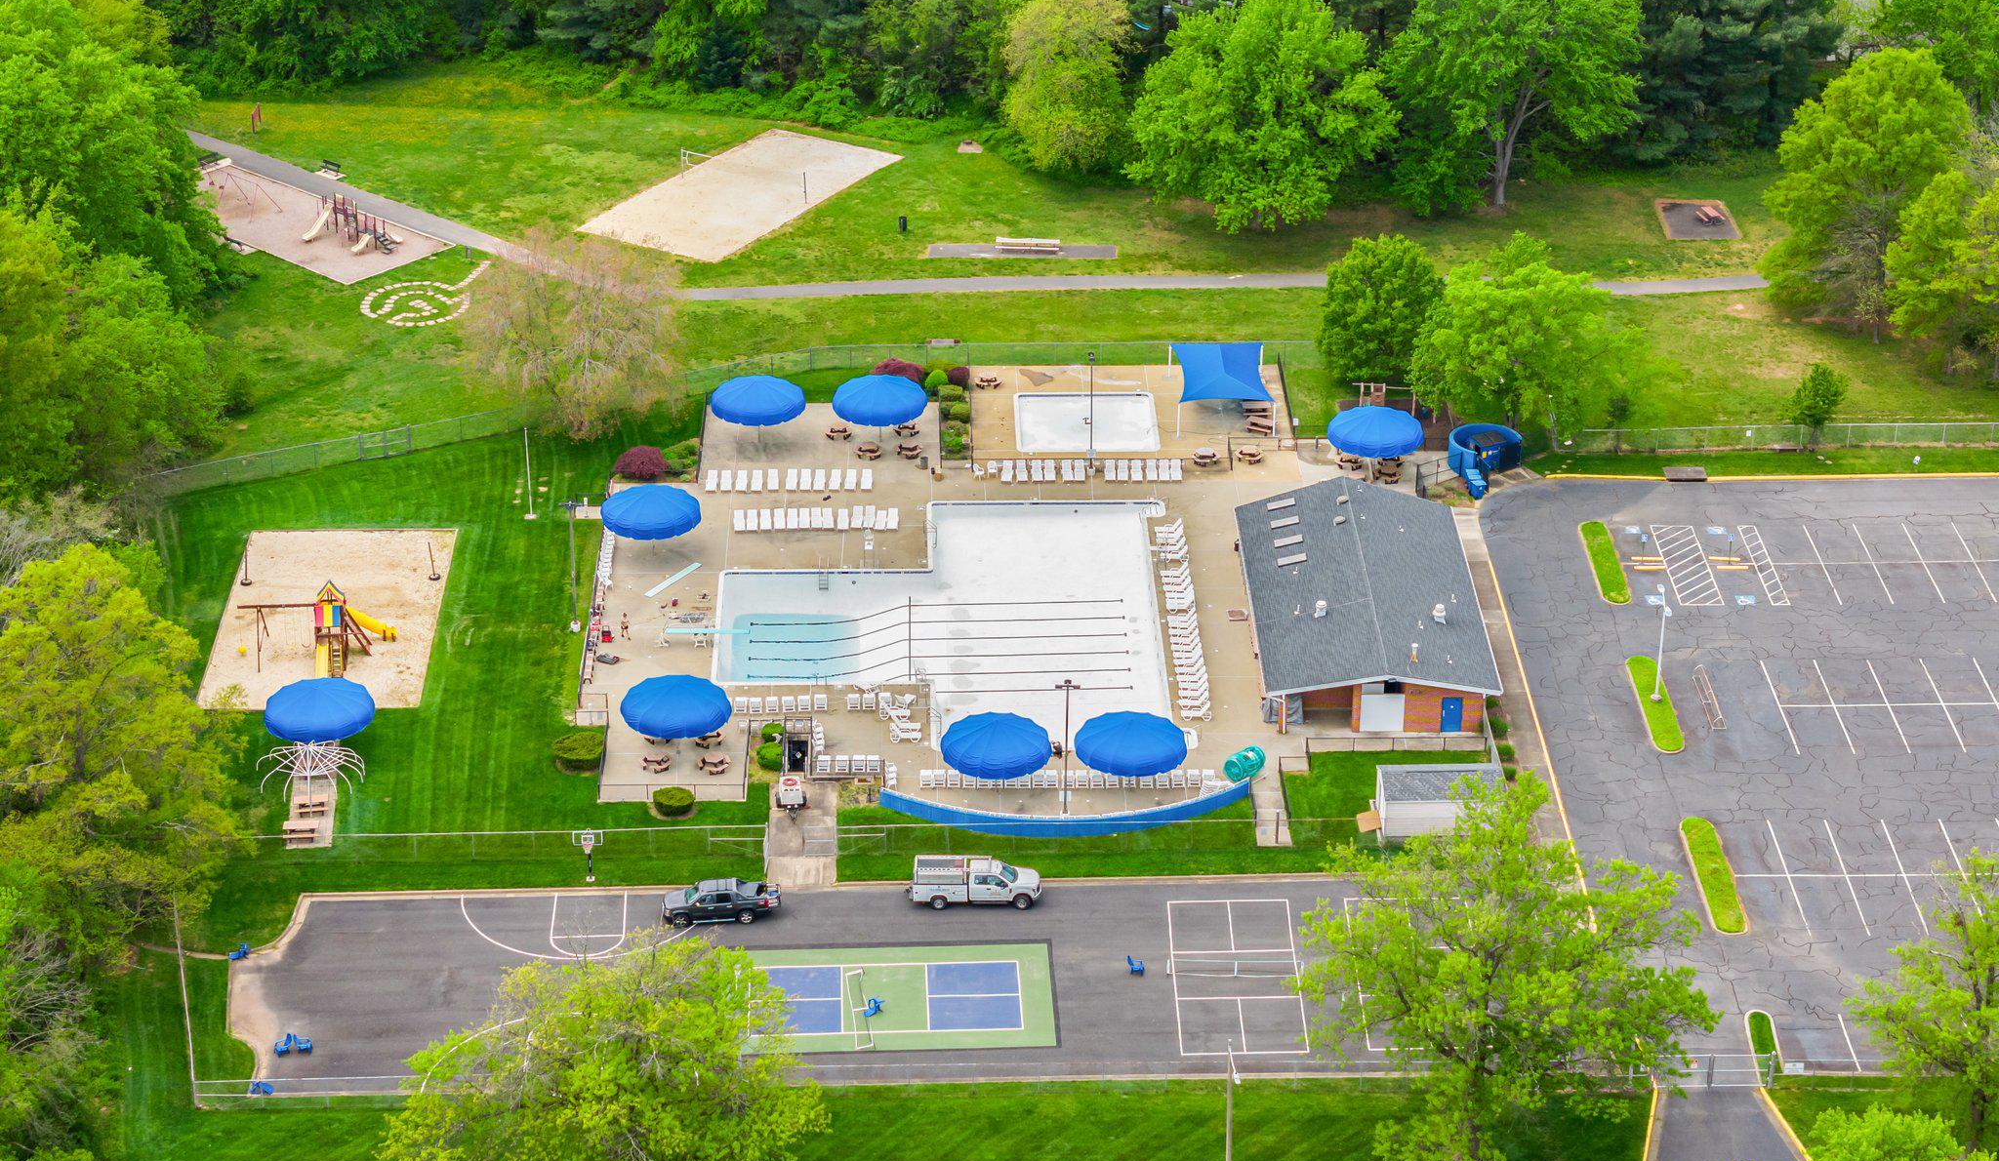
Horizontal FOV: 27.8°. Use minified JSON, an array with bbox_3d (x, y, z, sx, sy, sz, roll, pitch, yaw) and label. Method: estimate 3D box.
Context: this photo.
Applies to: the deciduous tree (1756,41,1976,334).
[{"bbox_3d":[56.900,-25.670,266.480,13.400,19.390,13.400,0,28,0],"label":"deciduous tree"}]

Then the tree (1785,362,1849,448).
[{"bbox_3d":[51.531,-10.942,253.927,3.900,5.700,3.700,0,28,0],"label":"tree"}]

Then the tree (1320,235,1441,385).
[{"bbox_3d":[24.540,-17.470,261.170,7.830,9.960,7.830,0,28,0],"label":"tree"}]

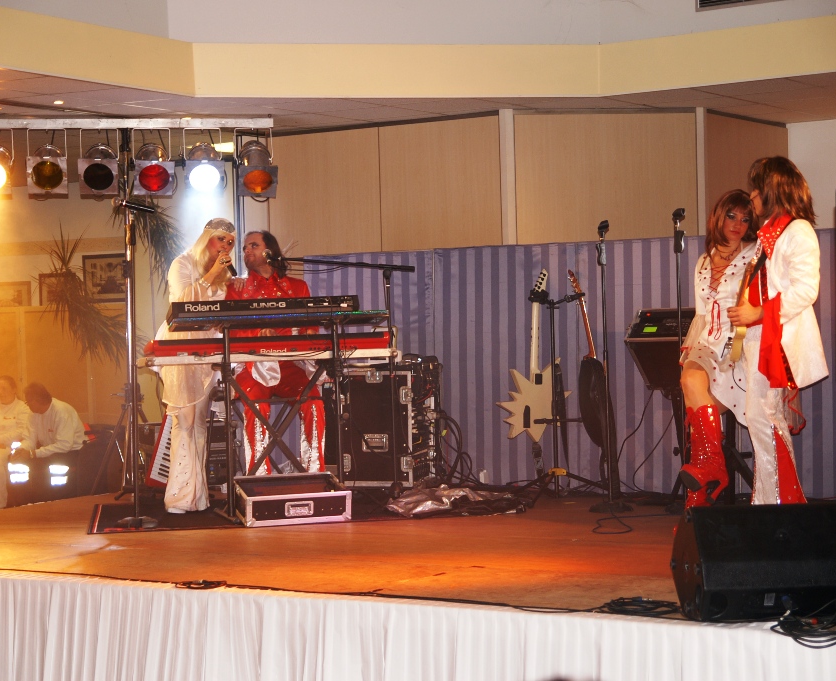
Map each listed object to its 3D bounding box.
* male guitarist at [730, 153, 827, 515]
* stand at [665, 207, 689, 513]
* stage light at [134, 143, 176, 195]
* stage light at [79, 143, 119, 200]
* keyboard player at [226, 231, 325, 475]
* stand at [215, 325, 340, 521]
[{"bbox_3d":[1.775,-0.001,8.420,0.480,1.800,0.480,-1,0,-25],"label":"male guitarist"},{"bbox_3d":[1.332,0.101,8.672,0.230,1.550,0.230,-2,3,0],"label":"stand"},{"bbox_3d":[-1.560,-1.005,10.080,0.240,0.240,0.320,-2,32,-13],"label":"stage light"},{"bbox_3d":[-1.871,-0.997,10.000,0.240,0.240,0.320,-2,32,-8],"label":"stage light"},{"bbox_3d":[-0.823,0.161,9.850,0.580,1.600,0.680,-1,0,-9],"label":"keyboard player"},{"bbox_3d":[-0.734,0.414,9.088,0.650,1.000,0.480,-2,3,-15],"label":"stand"}]

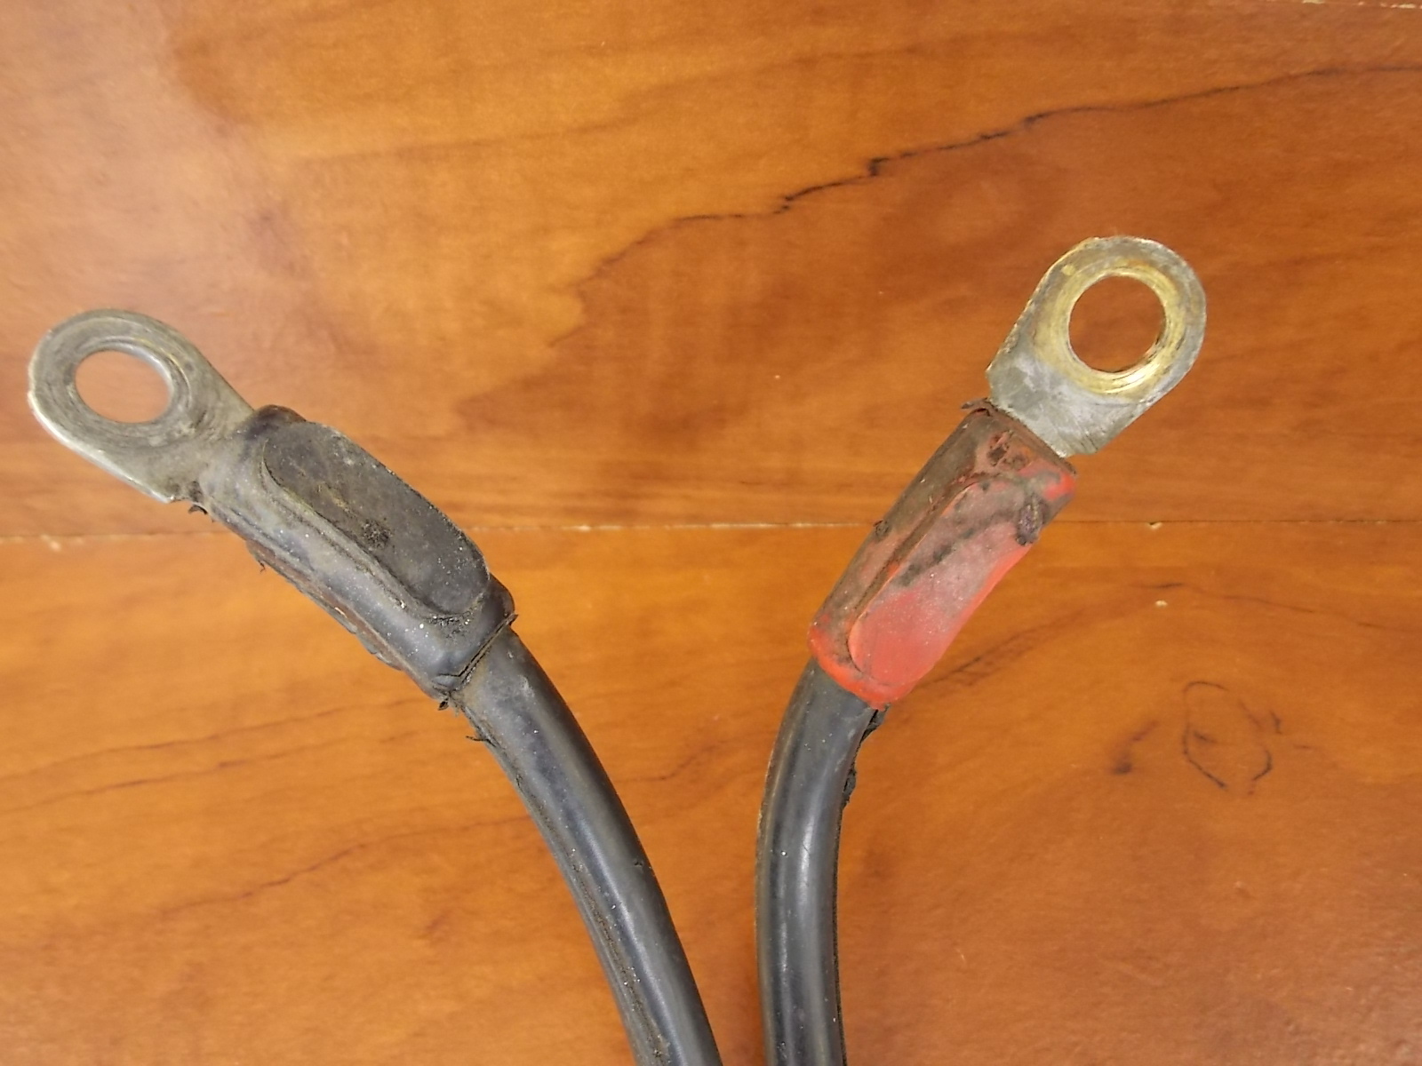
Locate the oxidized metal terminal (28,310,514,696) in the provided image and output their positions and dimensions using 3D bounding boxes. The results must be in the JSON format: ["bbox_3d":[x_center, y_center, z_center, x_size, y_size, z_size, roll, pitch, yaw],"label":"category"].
[{"bbox_3d":[-0.053,-0.004,0.136,0.061,0.013,0.018,35,52,-8],"label":"oxidized metal terminal"}]

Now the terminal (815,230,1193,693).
[{"bbox_3d":[0.033,-0.007,0.126,0.017,0.013,0.059,34,102,-5],"label":"terminal"}]

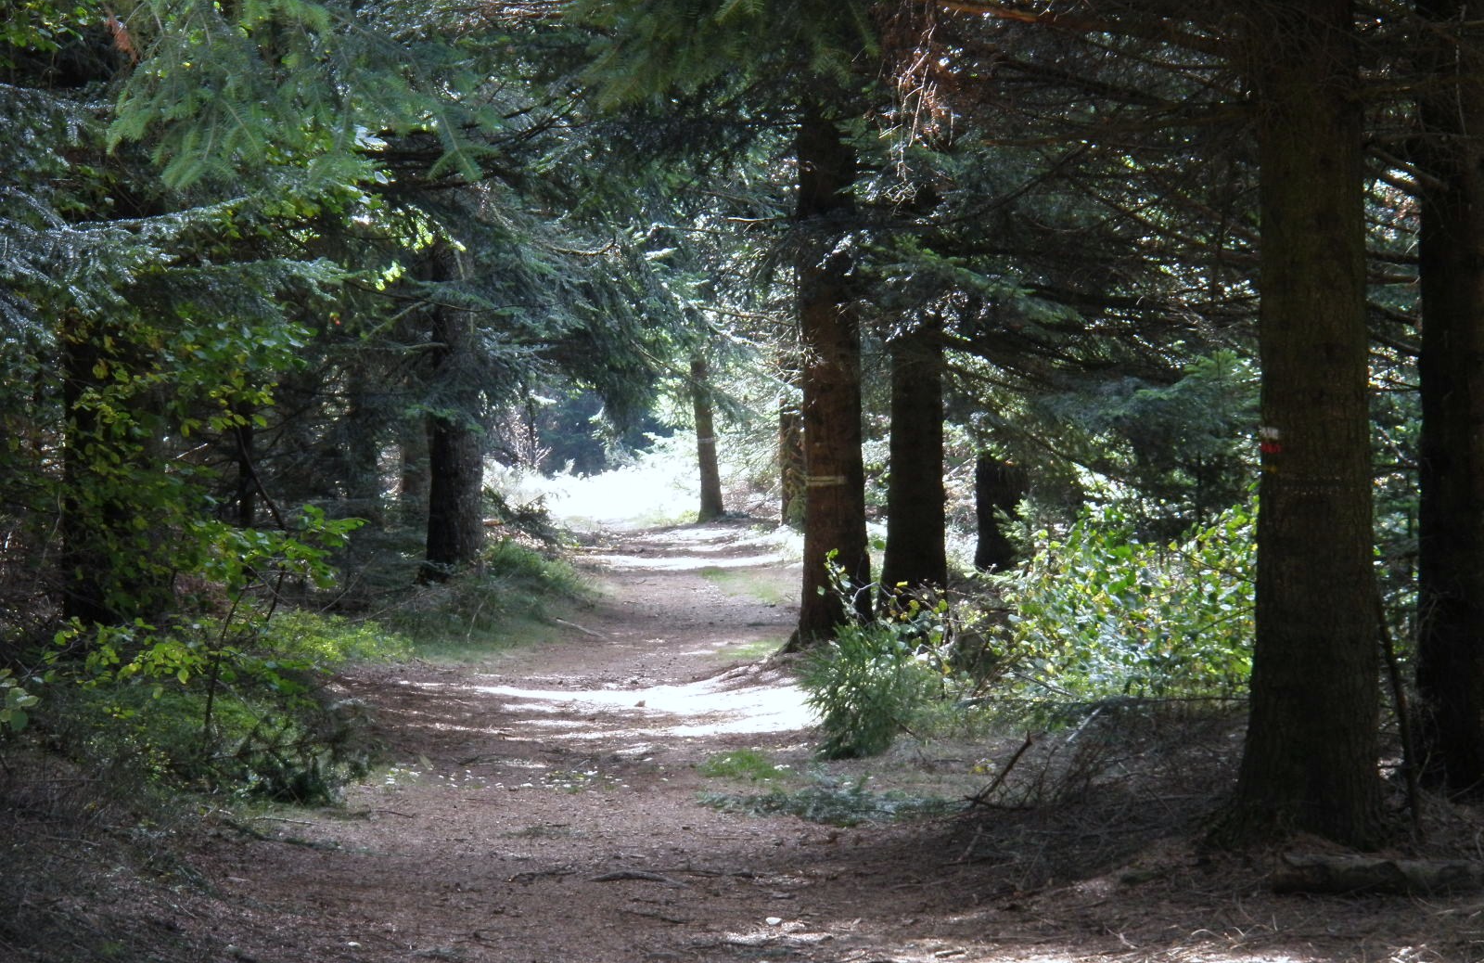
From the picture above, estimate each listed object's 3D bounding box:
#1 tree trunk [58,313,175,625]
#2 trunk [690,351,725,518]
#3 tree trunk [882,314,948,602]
[{"bbox_3d":[-3.449,-0.067,28.500,0.590,1.720,0.560,0,0,0],"label":"tree trunk"},{"bbox_3d":[-0.550,-0.669,82.000,0.420,2.640,0.420,-5,0,0],"label":"trunk"},{"bbox_3d":[1.527,-0.190,46.000,0.540,2.500,0.520,0,0,0],"label":"tree trunk"}]

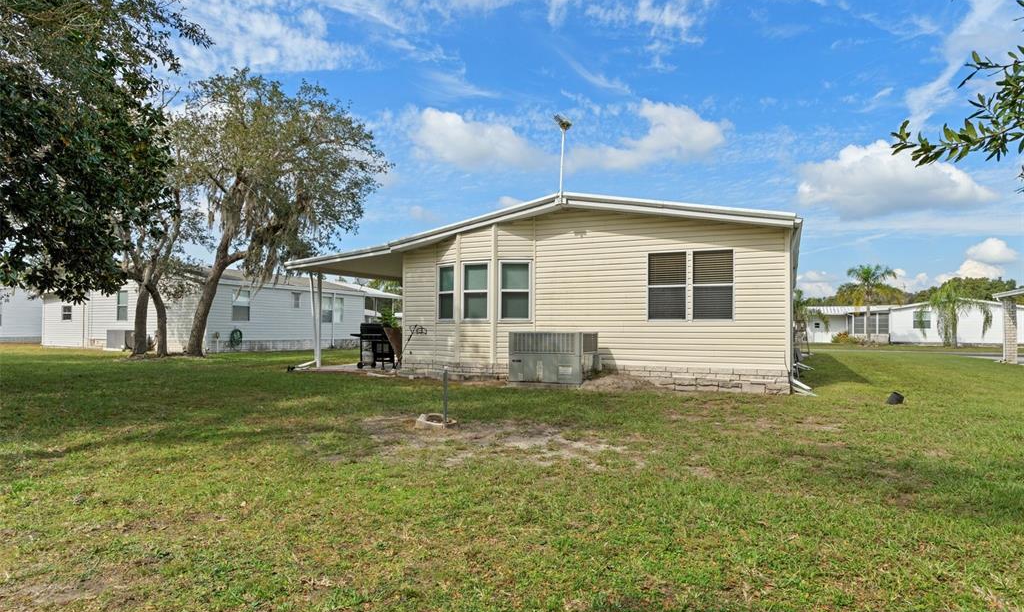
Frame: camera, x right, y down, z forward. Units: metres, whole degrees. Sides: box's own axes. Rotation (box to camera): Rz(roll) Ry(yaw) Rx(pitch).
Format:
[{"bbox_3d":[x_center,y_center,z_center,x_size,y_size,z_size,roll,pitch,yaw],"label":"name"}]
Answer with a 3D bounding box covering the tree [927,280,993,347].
[{"bbox_3d":[29.200,0.500,39.000,4.300,4.450,4.200,0,-2,0],"label":"tree"}]

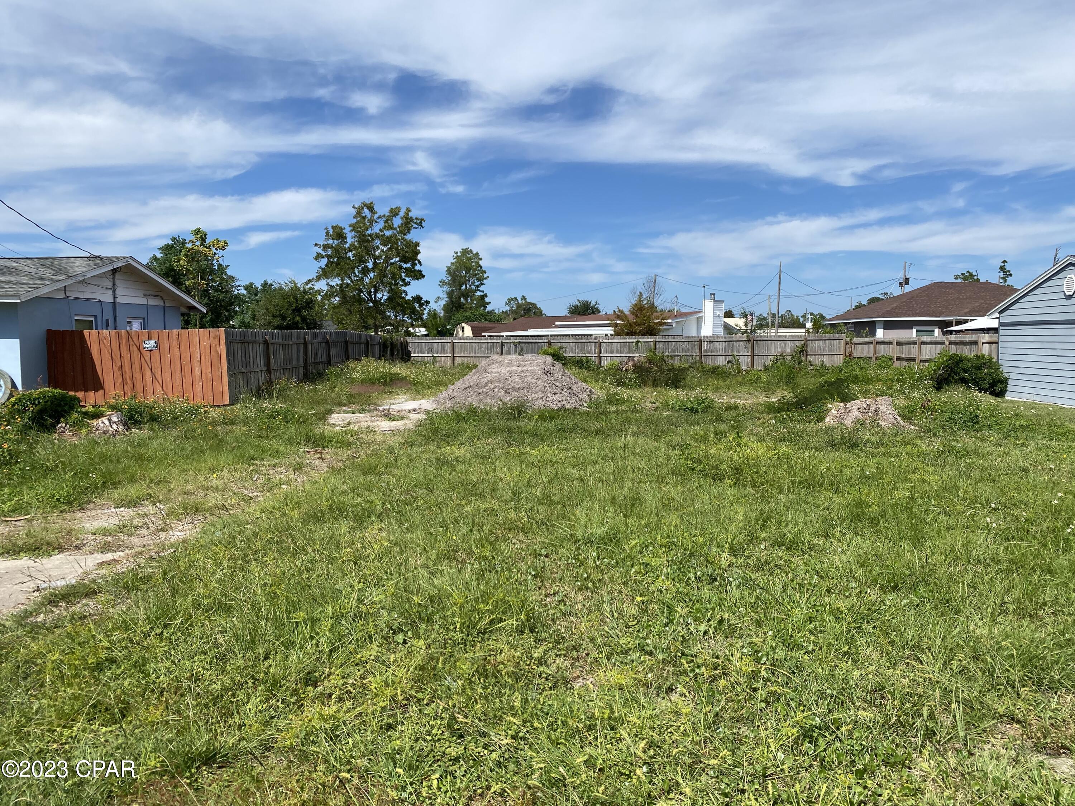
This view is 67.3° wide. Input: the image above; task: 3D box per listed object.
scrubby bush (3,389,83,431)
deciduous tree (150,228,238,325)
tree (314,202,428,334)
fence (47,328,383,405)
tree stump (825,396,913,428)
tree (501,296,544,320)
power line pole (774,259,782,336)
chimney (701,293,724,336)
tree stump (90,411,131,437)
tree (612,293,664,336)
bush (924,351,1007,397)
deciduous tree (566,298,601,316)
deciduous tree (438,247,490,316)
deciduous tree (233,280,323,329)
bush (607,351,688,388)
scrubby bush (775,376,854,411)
[{"bbox_3d":[-8.797,0.087,14.346,1.360,0.698,1.200,0,4,0],"label":"scrubby bush"},{"bbox_3d":[-16.081,-4.728,37.753,4.400,6.829,4.400,0,4,0],"label":"deciduous tree"},{"bbox_3d":[-8.624,-6.062,41.656,5.800,8.492,5.600,0,4,0],"label":"tree"},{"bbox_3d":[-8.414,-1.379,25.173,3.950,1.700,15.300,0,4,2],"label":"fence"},{"bbox_3d":[5.971,0.146,14.551,1.550,0.550,1.300,0,4,0],"label":"tree stump"},{"bbox_3d":[-1.779,-9.529,97.555,5.200,6.768,5.000,0,4,0],"label":"tree"},{"bbox_3d":[22.272,-8.693,74.551,0.260,8.655,0.260,2,4,0],"label":"power line pole"},{"bbox_3d":[12.354,-5.363,56.755,1.150,4.764,1.100,-3,5,-35],"label":"chimney"},{"bbox_3d":[-6.968,0.334,13.161,0.640,0.382,0.600,0,4,0],"label":"tree stump"},{"bbox_3d":[5.347,-3.766,42.839,2.900,4.157,2.900,0,4,0],"label":"tree"},{"bbox_3d":[12.096,-0.825,22.802,2.300,1.264,2.000,0,4,0],"label":"bush"},{"bbox_3d":[4.273,-6.856,74.697,3.500,5.595,3.500,0,4,0],"label":"deciduous tree"},{"bbox_3d":[-7.940,-11.037,87.409,5.200,11.341,5.000,0,4,0],"label":"deciduous tree"},{"bbox_3d":[-12.441,-3.664,38.835,4.300,4.548,4.300,0,4,0],"label":"deciduous tree"},{"bbox_3d":[3.637,-1.116,26.590,2.600,1.222,2.200,0,4,0],"label":"bush"},{"bbox_3d":[5.827,-0.219,17.034,1.500,0.644,1.250,0,4,0],"label":"scrubby bush"}]

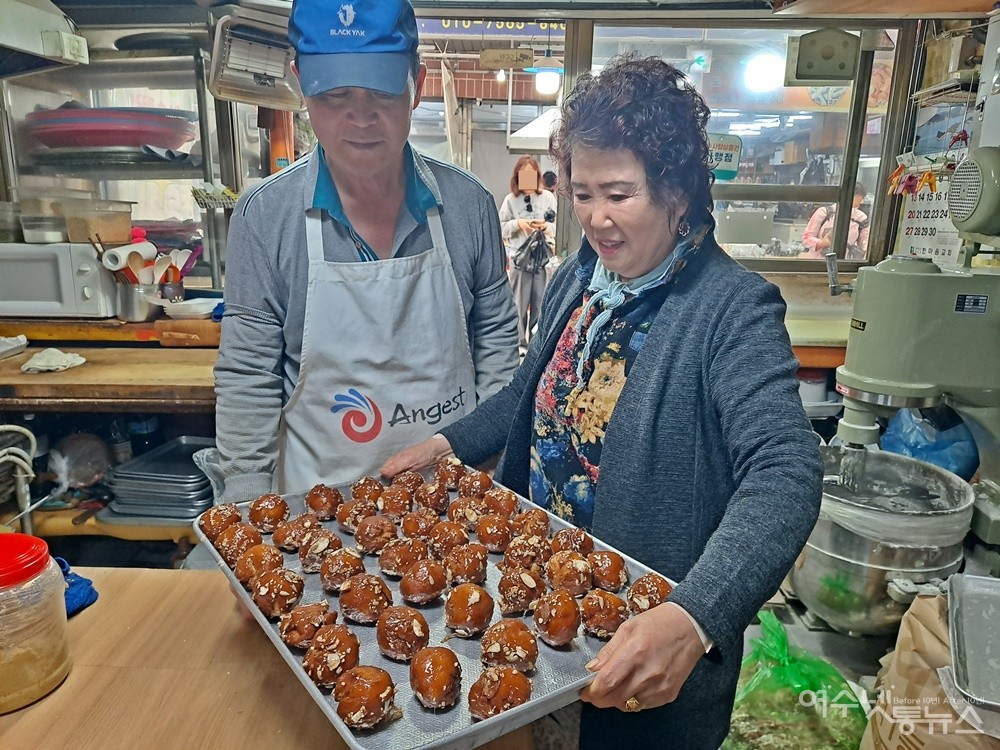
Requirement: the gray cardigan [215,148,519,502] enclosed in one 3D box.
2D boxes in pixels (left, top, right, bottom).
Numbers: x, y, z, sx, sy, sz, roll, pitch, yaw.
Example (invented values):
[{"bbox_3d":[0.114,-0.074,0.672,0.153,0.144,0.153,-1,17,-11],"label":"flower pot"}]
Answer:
[{"bbox_3d":[-0.216,-0.060,1.150,0.510,0.610,0.310,0,12,-7],"label":"gray cardigan"}]

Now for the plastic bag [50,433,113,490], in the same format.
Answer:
[{"bbox_3d":[-1.350,0.275,2.230,0.190,0.170,0.170,-1,12,-11],"label":"plastic bag"}]

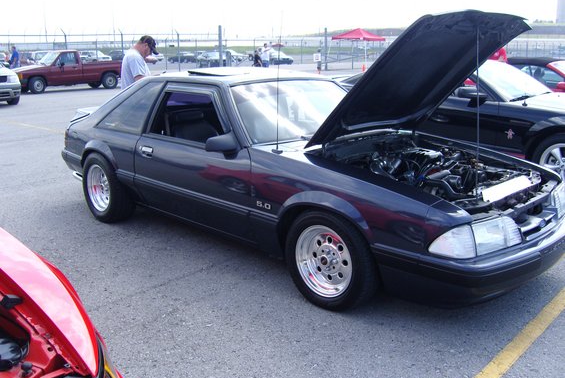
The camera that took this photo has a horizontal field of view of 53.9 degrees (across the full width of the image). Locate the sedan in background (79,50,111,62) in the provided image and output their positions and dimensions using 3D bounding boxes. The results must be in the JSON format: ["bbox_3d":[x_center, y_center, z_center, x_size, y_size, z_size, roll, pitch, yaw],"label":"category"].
[{"bbox_3d":[-22.531,-15.647,66.000,4.700,1.470,1.800,8,16,29],"label":"sedan in background"}]

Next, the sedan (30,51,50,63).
[{"bbox_3d":[-25.833,-14.214,60.000,4.600,1.470,1.800,6,15,21],"label":"sedan"}]

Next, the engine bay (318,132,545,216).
[{"bbox_3d":[0.982,0.003,3.653,1.000,0.450,1.100,13,18,41],"label":"engine bay"}]

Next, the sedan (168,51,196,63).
[{"bbox_3d":[-13.871,-18.199,77.000,4.600,1.430,1.780,12,18,39],"label":"sedan"}]

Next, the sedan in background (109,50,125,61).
[{"bbox_3d":[-20.274,-16.158,68.000,4.600,1.470,1.800,9,16,31],"label":"sedan in background"}]

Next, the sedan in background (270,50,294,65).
[{"bbox_3d":[-0.744,-13.998,59.000,1.800,1.470,4.650,-13,19,-43],"label":"sedan in background"}]

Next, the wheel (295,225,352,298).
[{"bbox_3d":[0.294,0.414,3.326,0.430,0.430,0.170,13,18,41],"label":"wheel"}]

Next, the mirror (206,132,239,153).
[{"bbox_3d":[-0.375,-0.301,3.598,0.140,0.140,0.200,13,18,41],"label":"mirror"}]

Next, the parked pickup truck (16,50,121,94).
[{"bbox_3d":[-8.200,-4.590,21.450,4.550,1.550,1.670,-11,18,-39],"label":"parked pickup truck"}]

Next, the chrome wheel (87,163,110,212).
[{"bbox_3d":[-1.580,-0.015,5.006,0.430,0.430,0.180,13,18,41],"label":"chrome wheel"}]

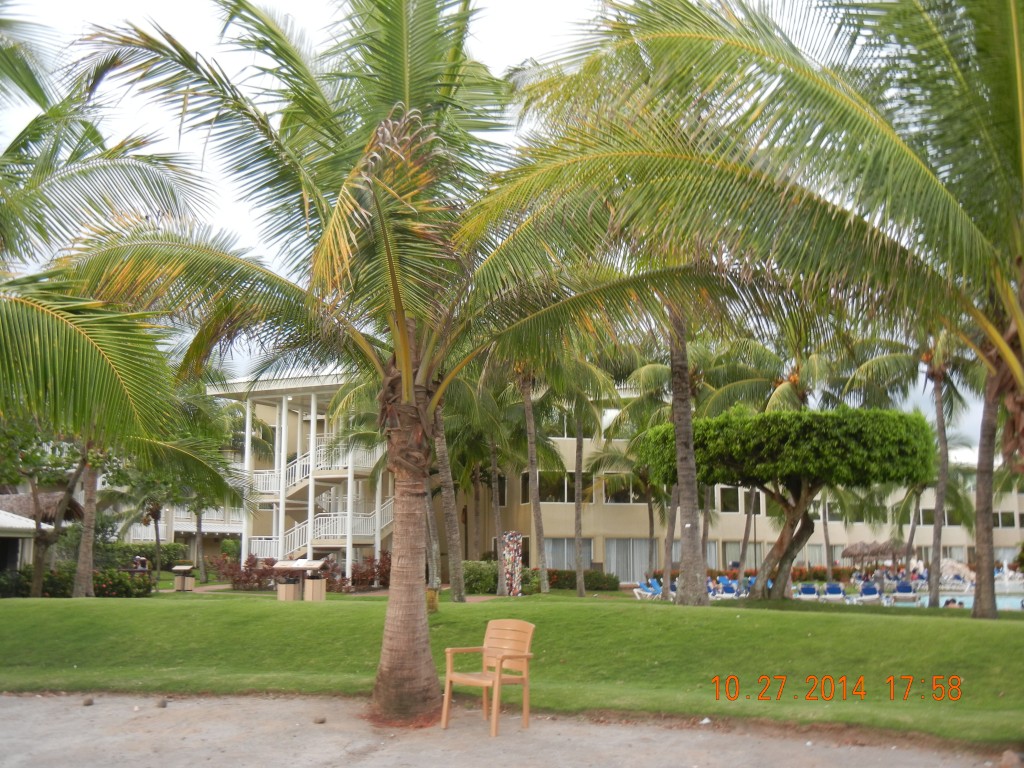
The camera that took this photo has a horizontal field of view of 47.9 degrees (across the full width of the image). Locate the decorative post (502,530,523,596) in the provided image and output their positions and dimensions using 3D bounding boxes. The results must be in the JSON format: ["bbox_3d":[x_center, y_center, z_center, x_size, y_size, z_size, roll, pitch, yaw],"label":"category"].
[{"bbox_3d":[0.016,5.679,36.500,0.580,2.080,0.580,0,-8,0],"label":"decorative post"}]

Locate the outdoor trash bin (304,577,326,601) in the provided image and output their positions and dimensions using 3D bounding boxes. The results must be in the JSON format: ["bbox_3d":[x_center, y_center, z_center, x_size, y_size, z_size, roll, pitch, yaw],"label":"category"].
[{"bbox_3d":[-4.088,4.389,24.000,0.450,0.660,0.450,0,-8,0],"label":"outdoor trash bin"}]

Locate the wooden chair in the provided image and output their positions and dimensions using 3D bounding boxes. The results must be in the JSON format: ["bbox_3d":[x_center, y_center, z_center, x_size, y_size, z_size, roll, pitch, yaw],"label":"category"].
[{"bbox_3d":[-0.200,2.514,9.963,0.580,0.890,0.600,-6,-10,38],"label":"wooden chair"}]

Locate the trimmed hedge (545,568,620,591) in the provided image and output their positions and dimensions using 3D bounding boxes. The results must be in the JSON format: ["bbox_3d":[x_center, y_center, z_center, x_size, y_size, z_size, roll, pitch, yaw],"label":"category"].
[{"bbox_3d":[2.689,7.475,44.000,2.850,0.820,1.100,0,-8,0],"label":"trimmed hedge"}]

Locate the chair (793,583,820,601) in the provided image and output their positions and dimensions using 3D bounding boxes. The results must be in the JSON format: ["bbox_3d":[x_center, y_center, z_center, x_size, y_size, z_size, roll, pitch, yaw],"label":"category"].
[{"bbox_3d":[8.500,5.960,33.300,0.700,0.680,1.850,-2,-8,12],"label":"chair"}]

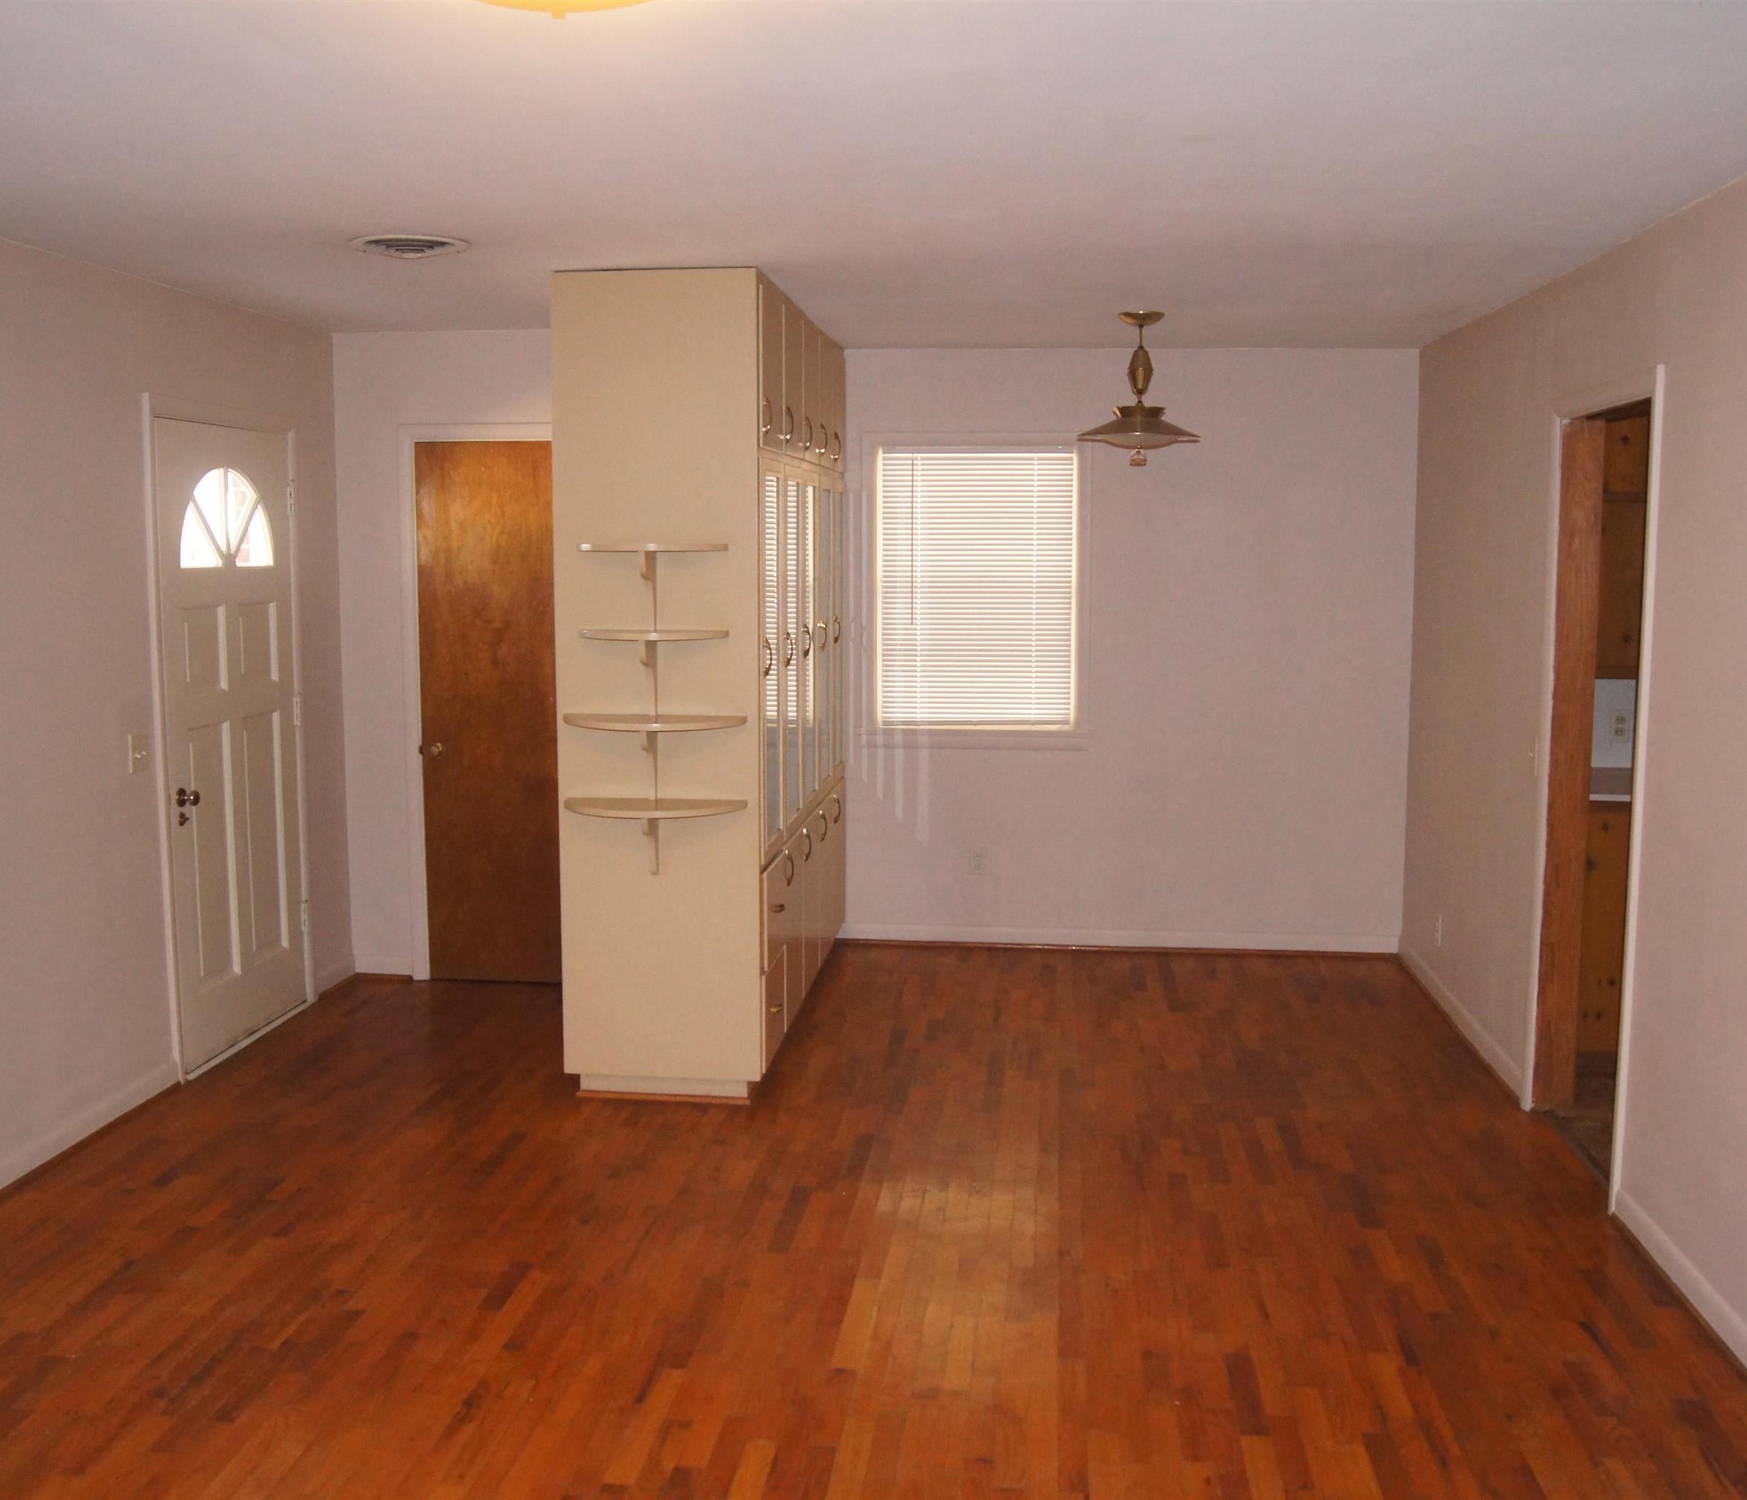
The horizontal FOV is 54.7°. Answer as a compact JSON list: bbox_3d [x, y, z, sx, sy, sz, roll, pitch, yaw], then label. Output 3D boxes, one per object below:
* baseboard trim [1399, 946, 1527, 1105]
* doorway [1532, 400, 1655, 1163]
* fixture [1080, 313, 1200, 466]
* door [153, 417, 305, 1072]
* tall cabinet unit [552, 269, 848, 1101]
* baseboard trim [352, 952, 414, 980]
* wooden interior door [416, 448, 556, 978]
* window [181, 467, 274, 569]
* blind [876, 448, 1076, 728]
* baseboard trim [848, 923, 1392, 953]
[{"bbox_3d":[2.035,0.922,5.987,0.022,0.080,1.800,1,7,6],"label":"baseboard trim"},{"bbox_3d":[1.961,0.118,4.532,0.140,2.034,0.760,1,7,6],"label":"doorway"},{"bbox_3d":[0.902,-1.210,5.697,0.409,0.504,0.410,1,7,6],"label":"fixture"},{"bbox_3d":[-2.124,-0.041,5.615,0.045,2.027,0.885,1,7,6],"label":"door"},{"bbox_3d":[-0.503,-0.270,5.958,0.600,2.439,2.120,1,7,6],"label":"tall cabinet unit"},{"bbox_3d":[-1.901,0.842,6.547,0.239,0.081,0.020,1,7,6],"label":"baseboard trim"},{"bbox_3d":[-1.335,-0.127,6.396,0.750,2.040,0.043,1,7,6],"label":"wooden interior door"},{"bbox_3d":[-2.120,-0.756,5.516,0.040,0.323,0.626,1,7,6],"label":"window"},{"bbox_3d":[0.415,-0.658,6.886,0.816,1.132,0.050,1,7,6],"label":"blind"},{"bbox_3d":[1.017,0.794,6.990,2.250,0.080,0.021,1,7,6],"label":"baseboard trim"}]

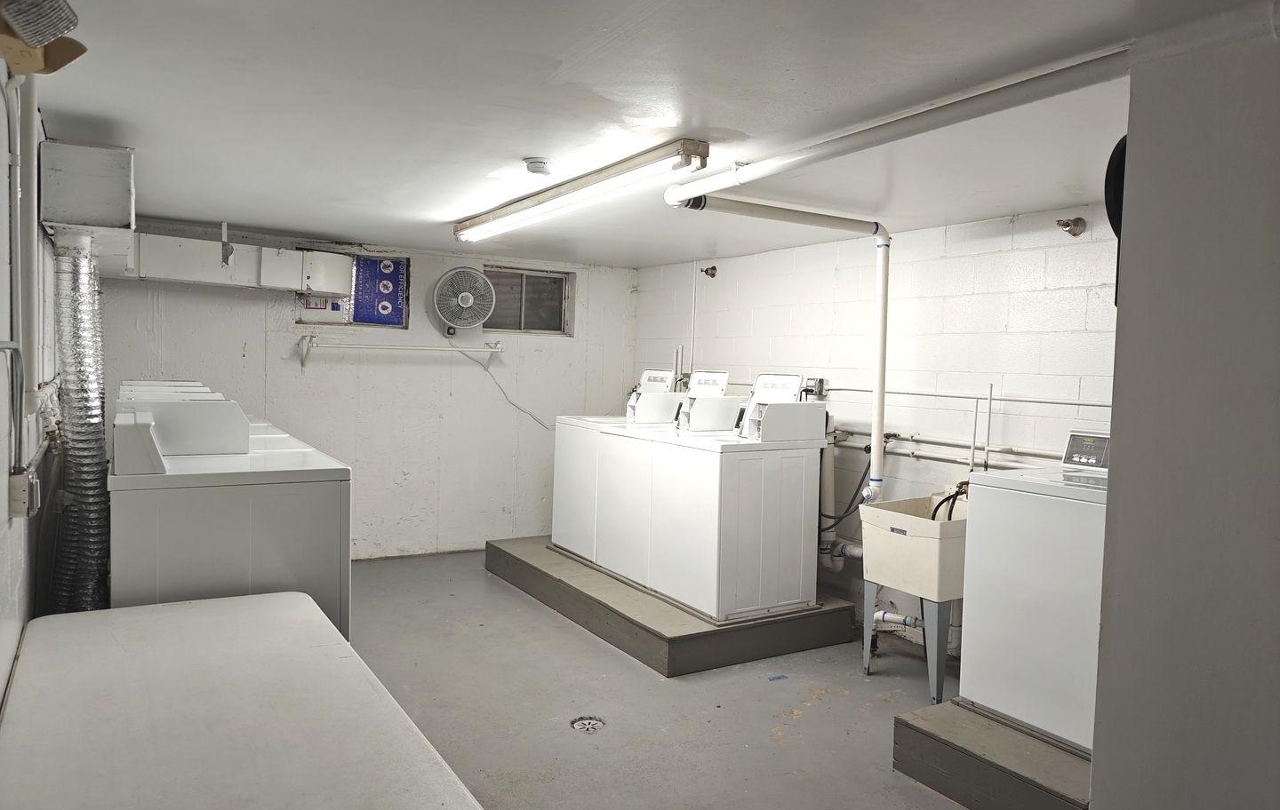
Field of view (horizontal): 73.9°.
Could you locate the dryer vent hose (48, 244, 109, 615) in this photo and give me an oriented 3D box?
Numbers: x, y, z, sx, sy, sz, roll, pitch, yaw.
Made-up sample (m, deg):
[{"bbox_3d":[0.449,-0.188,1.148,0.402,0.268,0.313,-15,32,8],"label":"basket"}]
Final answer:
[{"bbox_3d":[-1.956,0.170,2.985,0.155,1.425,0.180,-1,4,-32],"label":"dryer vent hose"}]

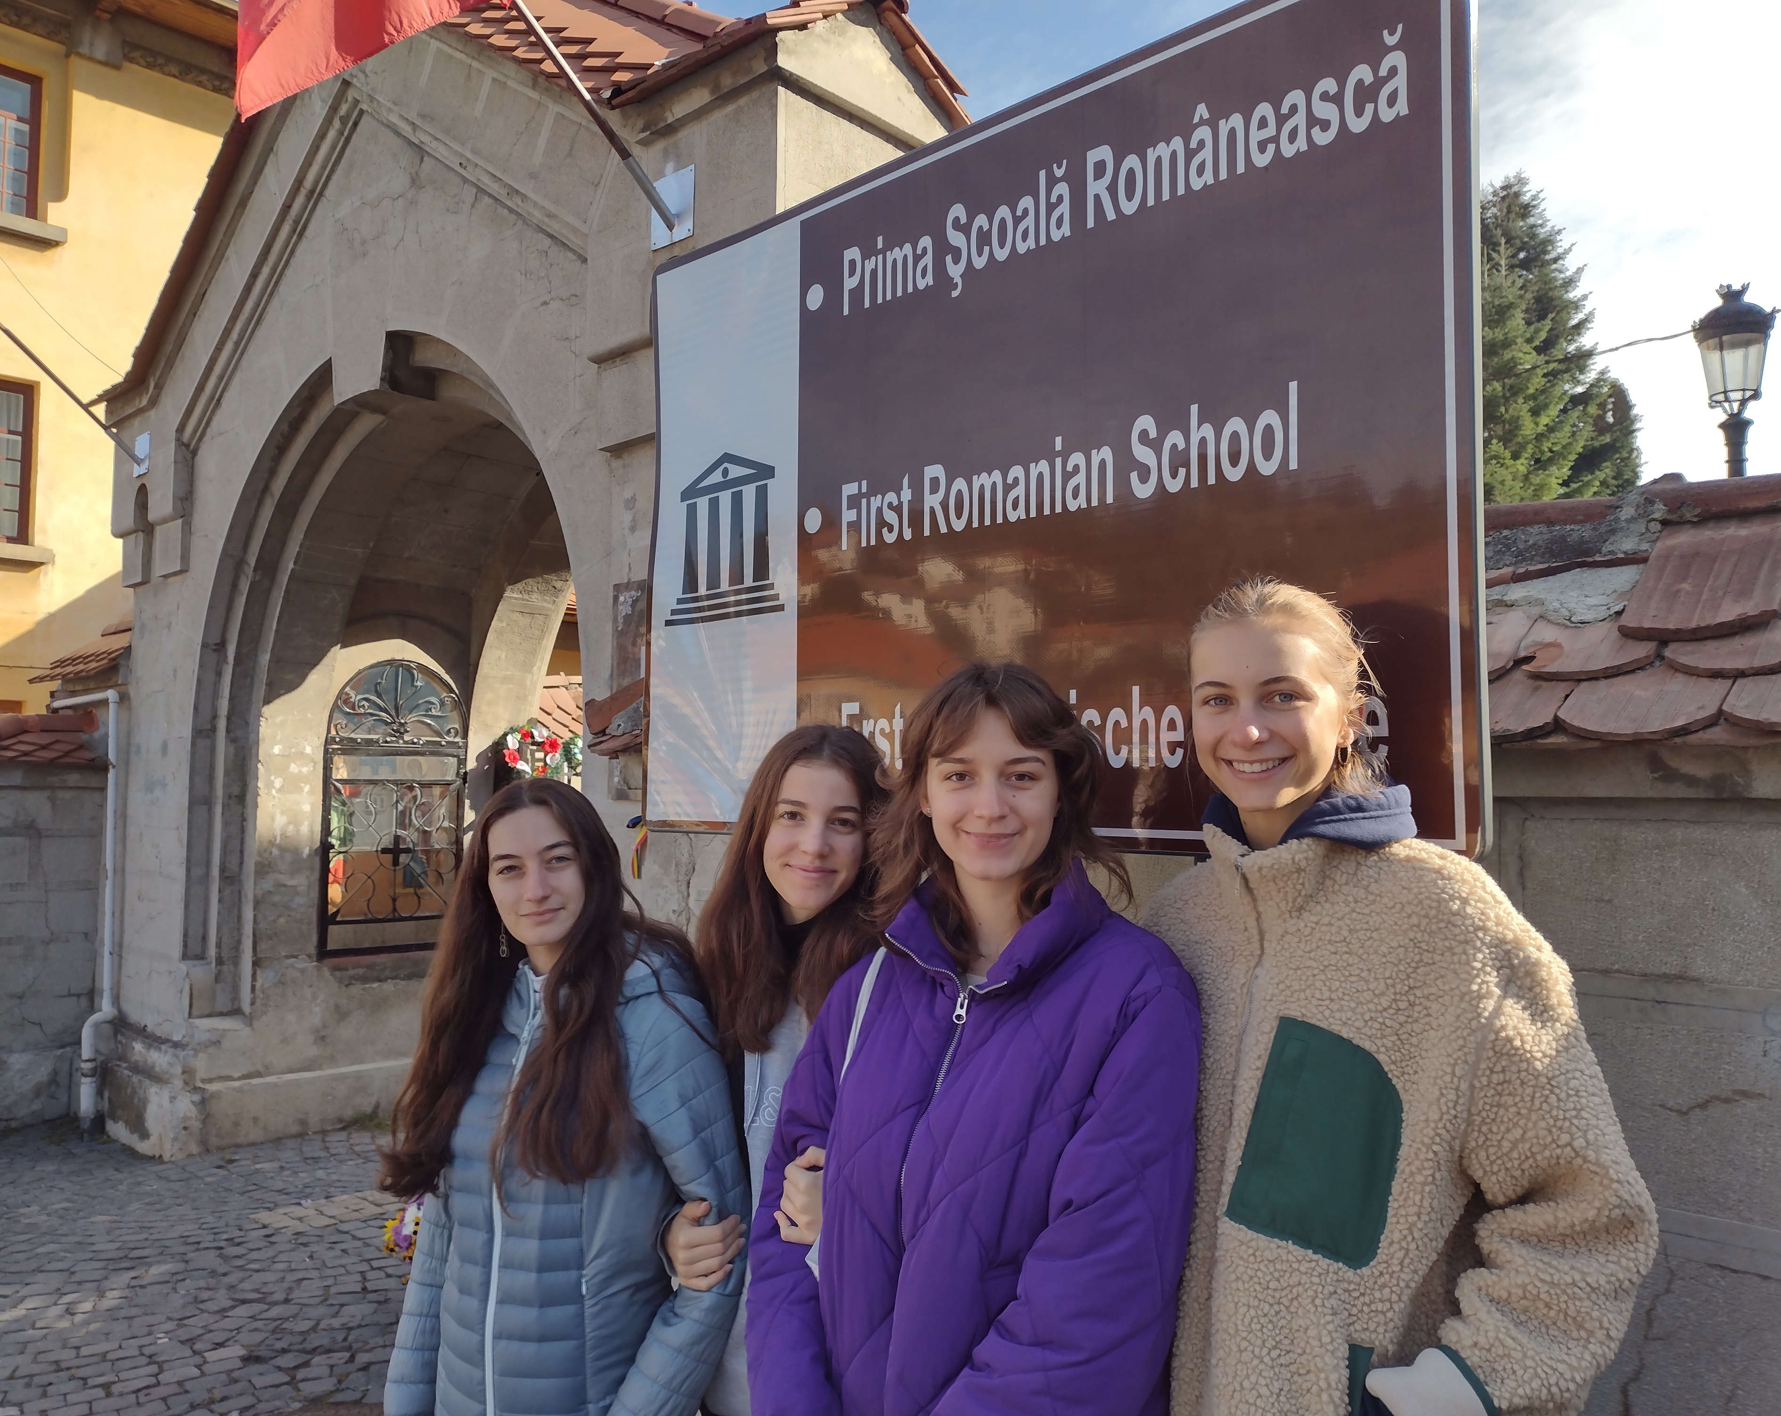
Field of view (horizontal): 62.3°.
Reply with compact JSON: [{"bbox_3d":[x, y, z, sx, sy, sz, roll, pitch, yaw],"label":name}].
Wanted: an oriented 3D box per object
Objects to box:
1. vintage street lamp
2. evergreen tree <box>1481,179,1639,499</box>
[{"bbox_3d":[4.821,-0.193,8.327,0.470,4.473,0.470,0,-3,0],"label":"vintage street lamp"},{"bbox_3d":[10.342,-2.955,24.213,5.000,11.889,5.000,0,-3,0],"label":"evergreen tree"}]

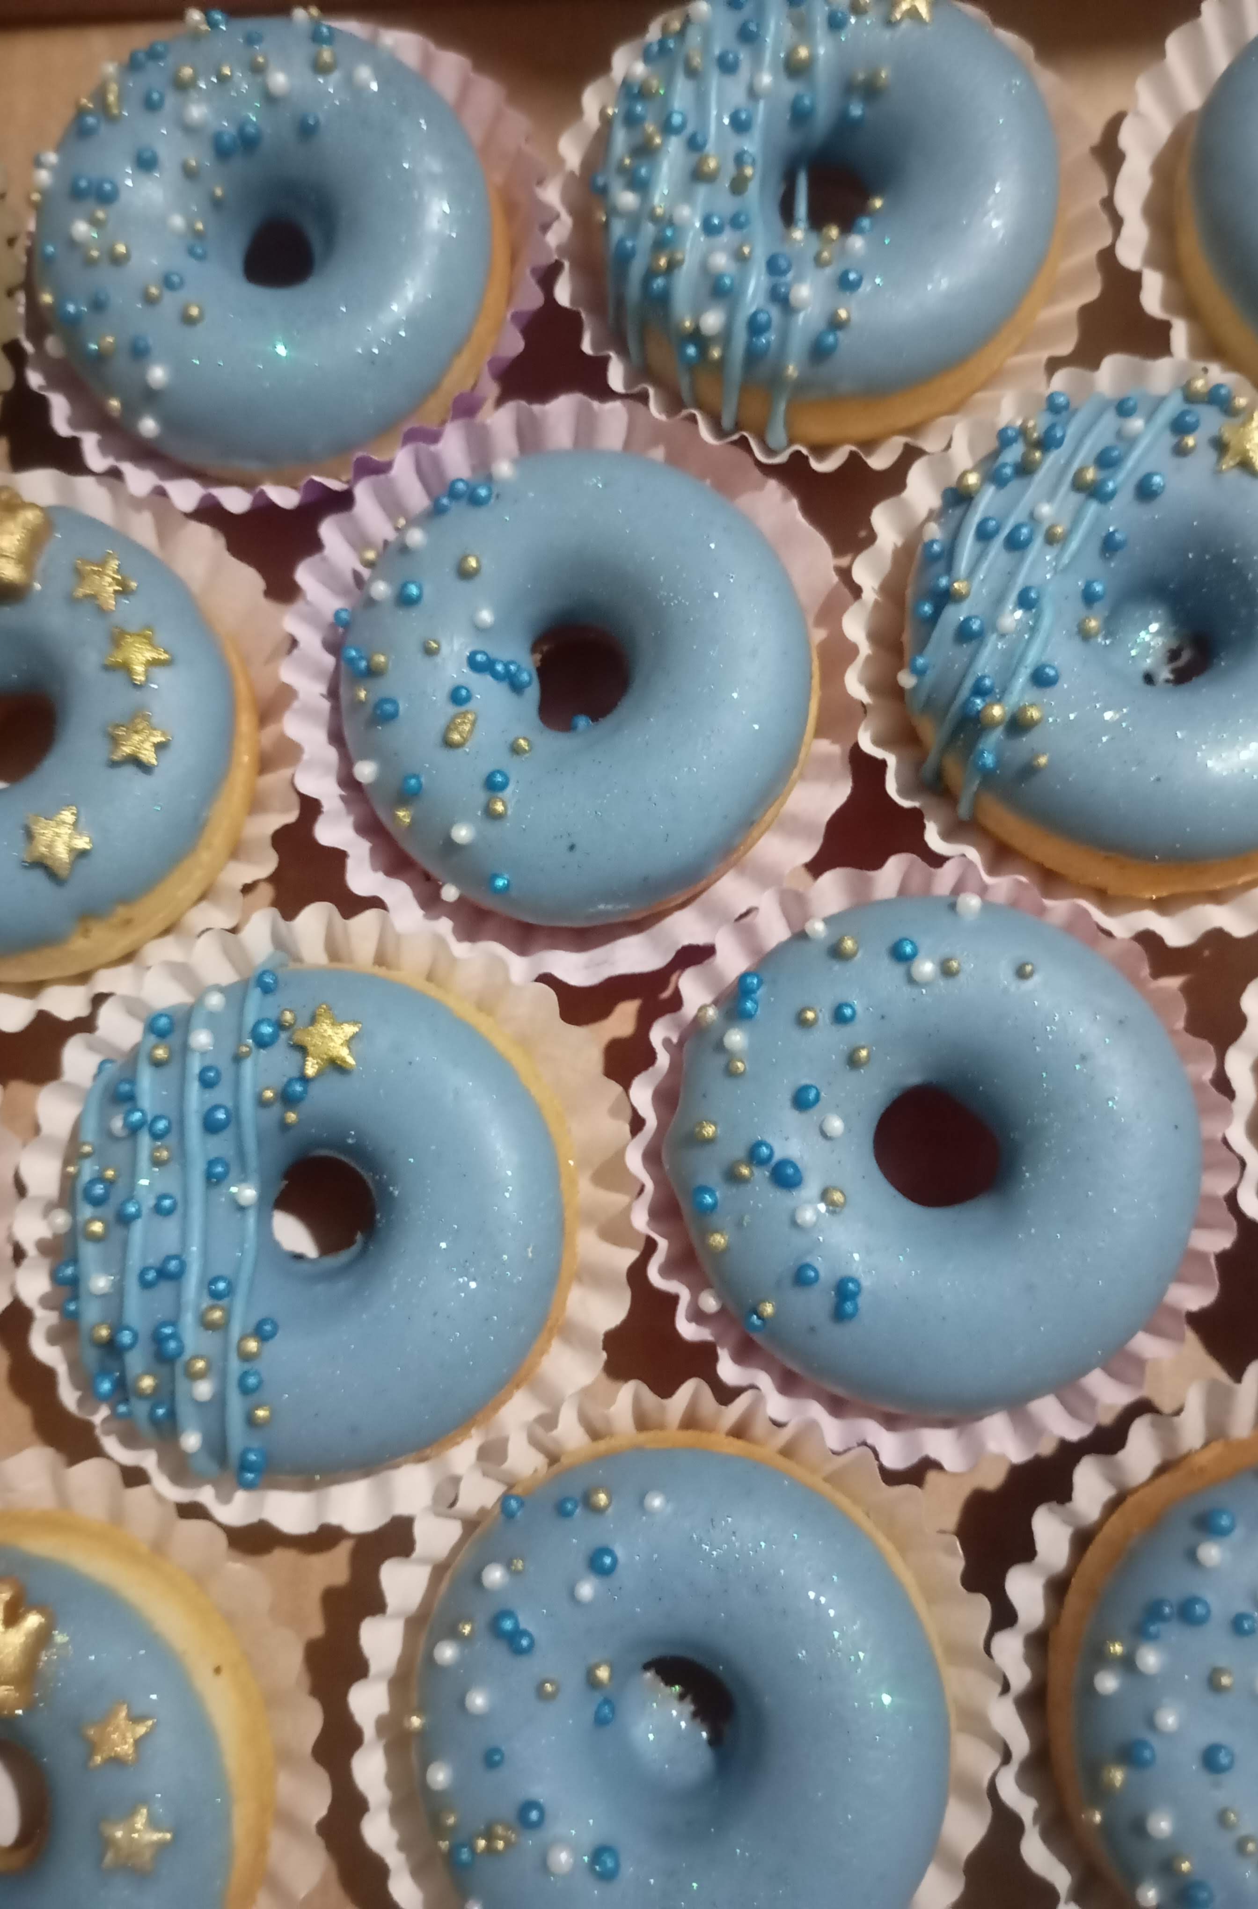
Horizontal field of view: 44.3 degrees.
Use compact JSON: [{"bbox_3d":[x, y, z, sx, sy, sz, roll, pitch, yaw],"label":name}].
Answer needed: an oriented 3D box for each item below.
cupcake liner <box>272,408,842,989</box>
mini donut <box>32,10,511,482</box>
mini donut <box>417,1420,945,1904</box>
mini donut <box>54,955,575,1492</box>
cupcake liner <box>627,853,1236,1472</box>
[{"bbox_3d":[-0.008,-0.036,0.229,0.082,0.024,0.082,0,81,2],"label":"cupcake liner"},{"bbox_3d":[-0.055,-0.109,0.237,0.072,0.026,0.072,0,81,2],"label":"mini donut"},{"bbox_3d":[0.007,0.096,0.204,0.072,0.026,0.072,0,81,2],"label":"mini donut"},{"bbox_3d":[-0.043,0.037,0.214,0.072,0.026,0.072,0,81,2],"label":"mini donut"},{"bbox_3d":[0.041,0.028,0.217,0.082,0.024,0.082,0,81,2],"label":"cupcake liner"}]

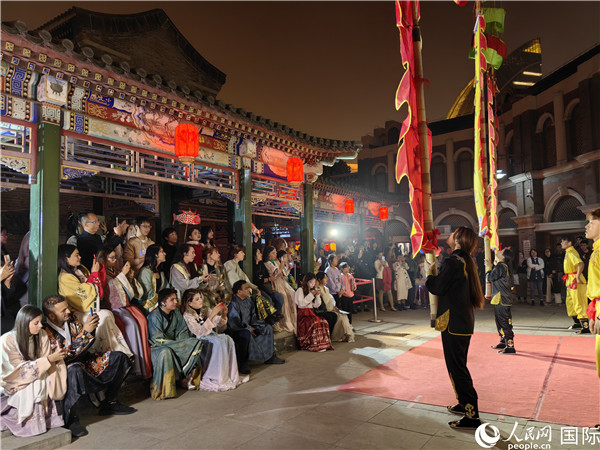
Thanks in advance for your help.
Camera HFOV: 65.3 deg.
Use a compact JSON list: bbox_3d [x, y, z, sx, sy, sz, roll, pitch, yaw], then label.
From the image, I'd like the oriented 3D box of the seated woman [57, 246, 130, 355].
[{"bbox_3d":[-2.210,0.848,5.057,0.740,1.279,0.560,-1,-5,10],"label":"seated woman"}]

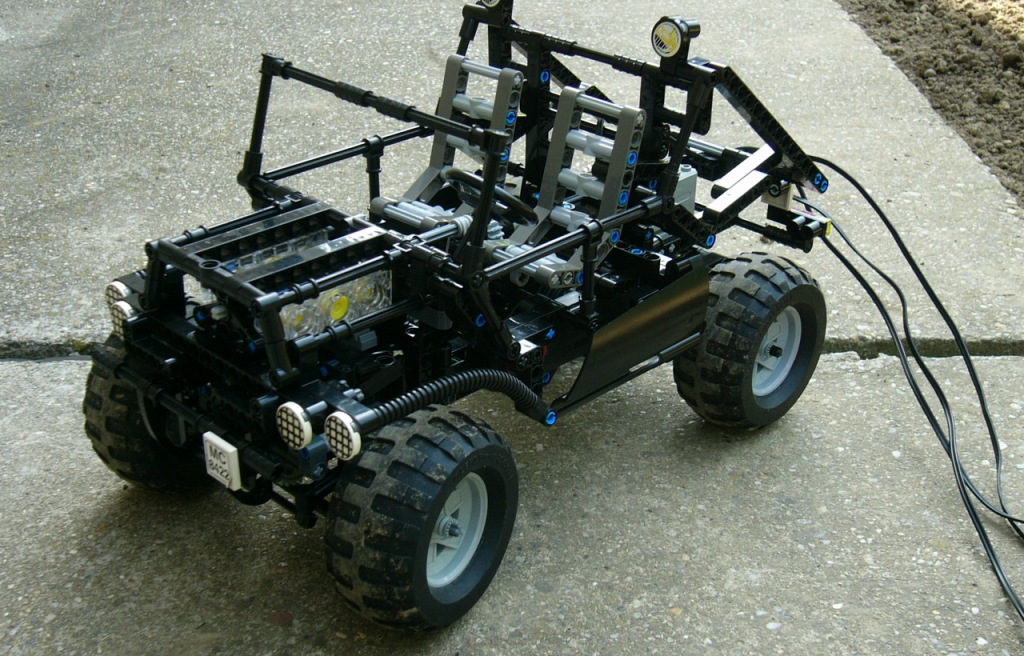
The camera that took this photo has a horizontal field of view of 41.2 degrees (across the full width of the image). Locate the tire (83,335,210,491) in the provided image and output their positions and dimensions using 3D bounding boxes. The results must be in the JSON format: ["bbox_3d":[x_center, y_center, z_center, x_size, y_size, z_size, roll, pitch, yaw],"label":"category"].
[{"bbox_3d":[-0.137,0.028,0.563,0.037,0.081,0.081,18,32,30],"label":"tire"}]

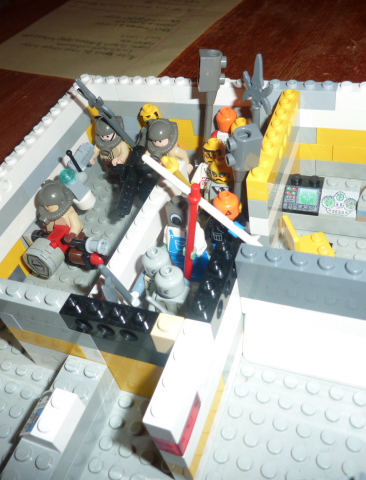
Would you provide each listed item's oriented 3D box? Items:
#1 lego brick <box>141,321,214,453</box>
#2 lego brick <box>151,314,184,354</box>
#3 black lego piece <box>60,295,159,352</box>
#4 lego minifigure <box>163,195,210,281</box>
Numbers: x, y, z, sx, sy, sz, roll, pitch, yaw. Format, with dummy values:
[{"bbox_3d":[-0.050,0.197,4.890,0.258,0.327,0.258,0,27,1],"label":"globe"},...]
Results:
[{"bbox_3d":[0.000,0.038,0.128,0.008,0.011,0.032,9,50,21],"label":"lego brick"},{"bbox_3d":[-0.004,0.028,0.136,0.008,0.011,0.008,9,50,21],"label":"lego brick"},{"bbox_3d":[-0.022,0.025,0.145,0.032,0.011,0.008,9,50,21],"label":"black lego piece"},{"bbox_3d":[0.002,-0.002,0.200,0.023,0.040,0.013,3,48,16],"label":"lego minifigure"}]

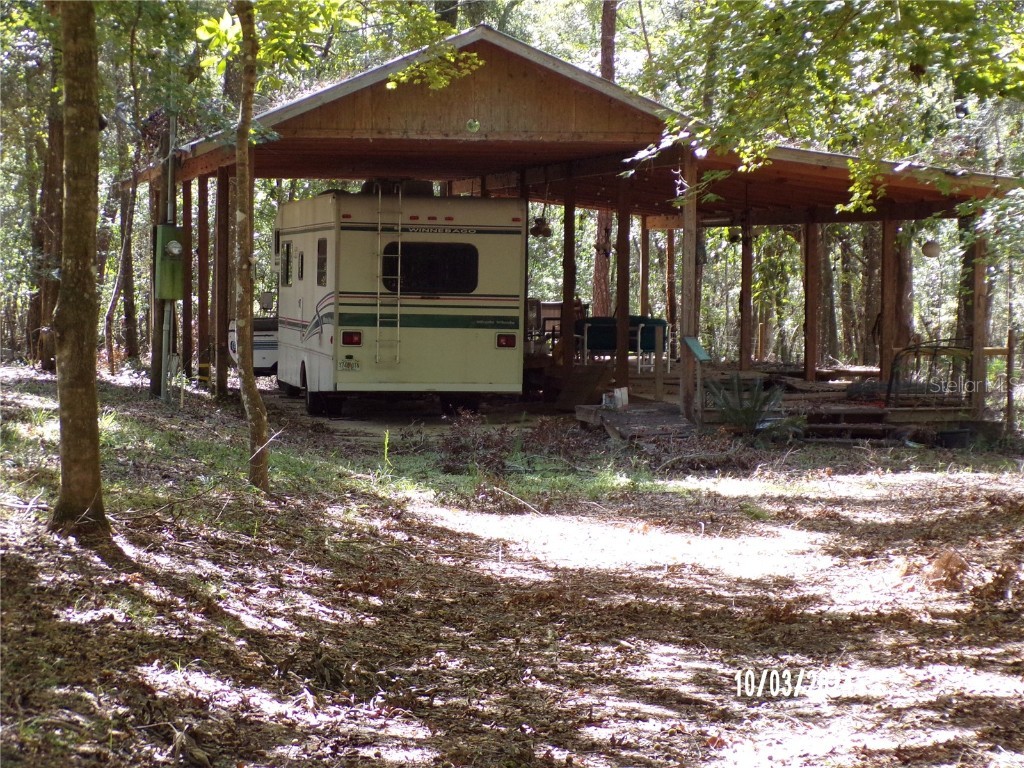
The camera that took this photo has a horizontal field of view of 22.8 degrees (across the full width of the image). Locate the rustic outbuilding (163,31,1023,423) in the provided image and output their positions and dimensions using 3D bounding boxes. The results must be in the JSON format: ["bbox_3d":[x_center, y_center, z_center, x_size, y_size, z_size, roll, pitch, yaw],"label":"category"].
[{"bbox_3d":[-0.551,-2.562,43.168,11.419,5.262,19.011,-1,3,-11],"label":"rustic outbuilding"}]

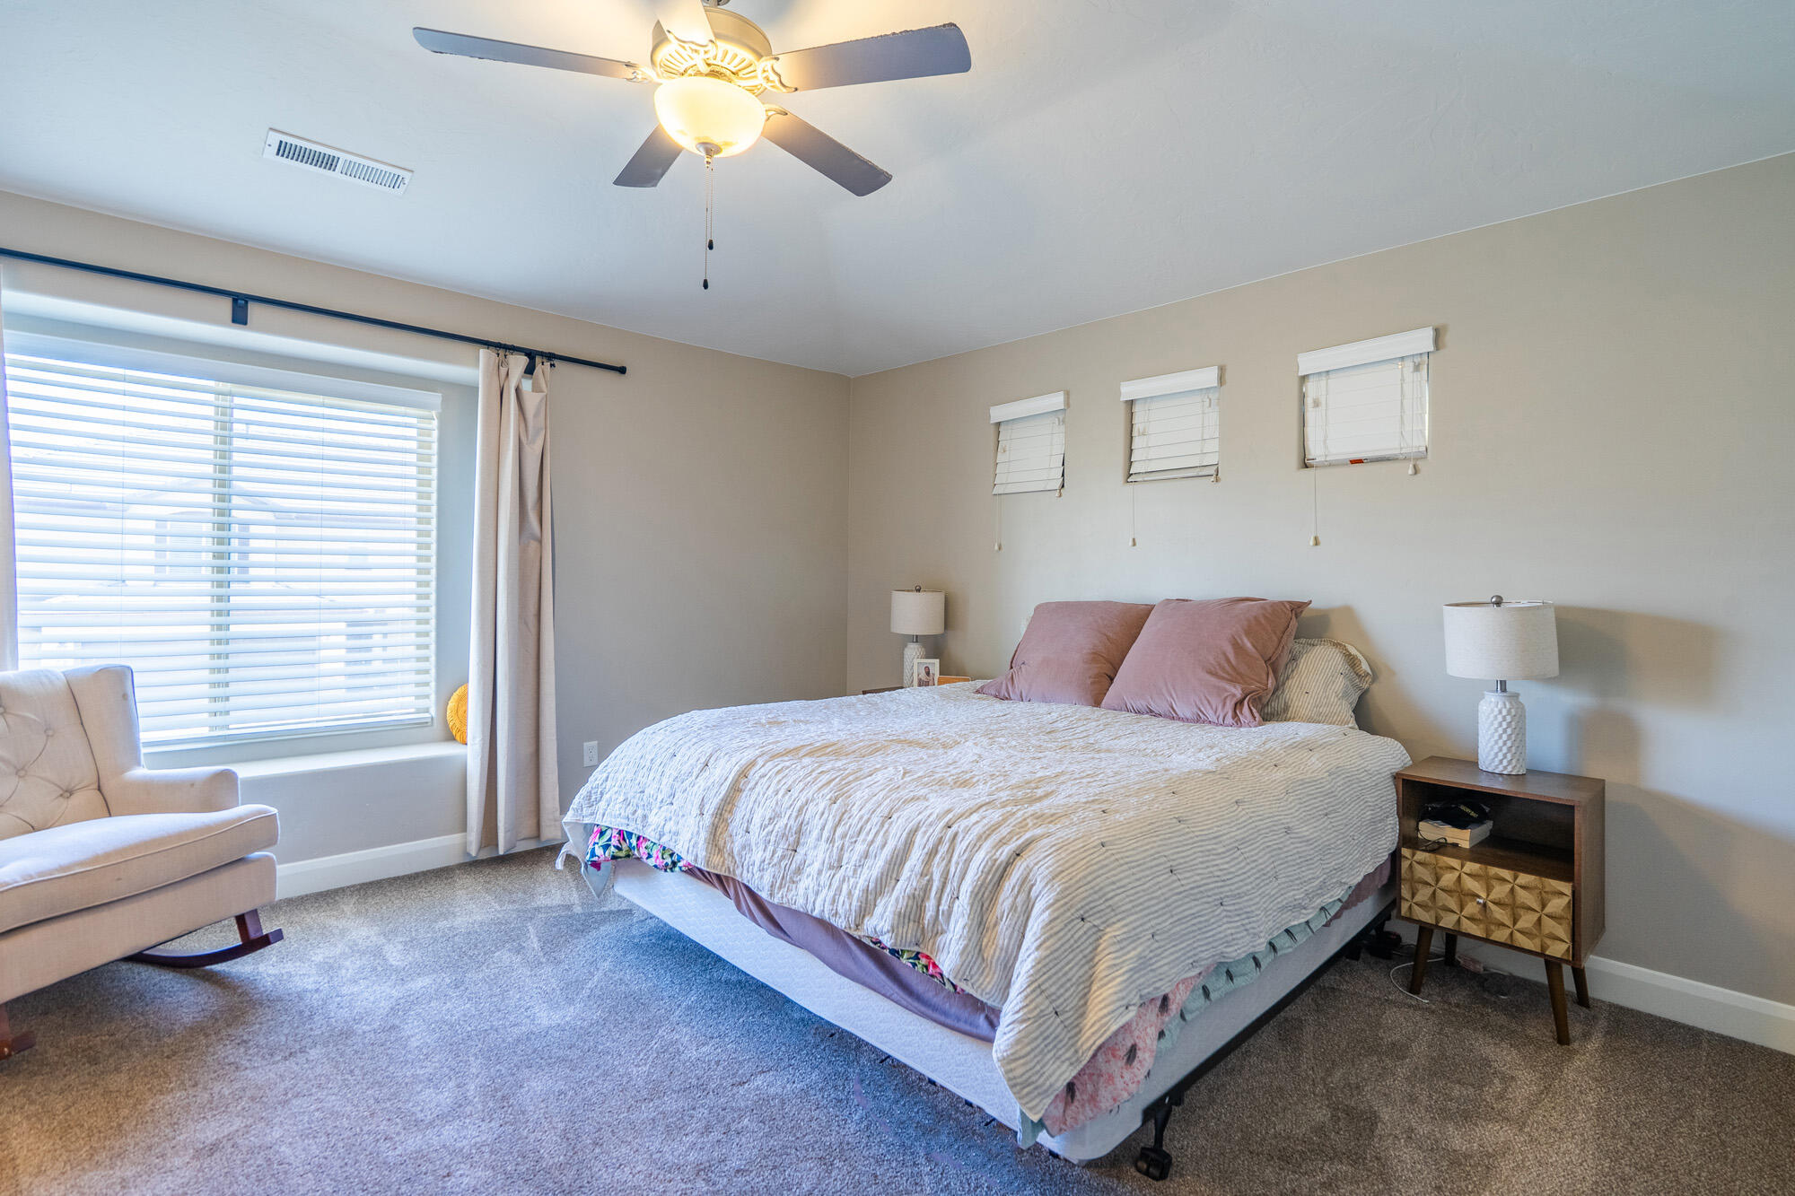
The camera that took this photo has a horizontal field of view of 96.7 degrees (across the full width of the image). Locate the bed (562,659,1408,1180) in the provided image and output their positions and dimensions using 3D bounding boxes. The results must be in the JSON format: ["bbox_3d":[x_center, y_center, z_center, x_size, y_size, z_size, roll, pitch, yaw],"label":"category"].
[{"bbox_3d":[0.367,0.798,2.734,2.058,0.802,1.984,0,1,-43],"label":"bed"}]

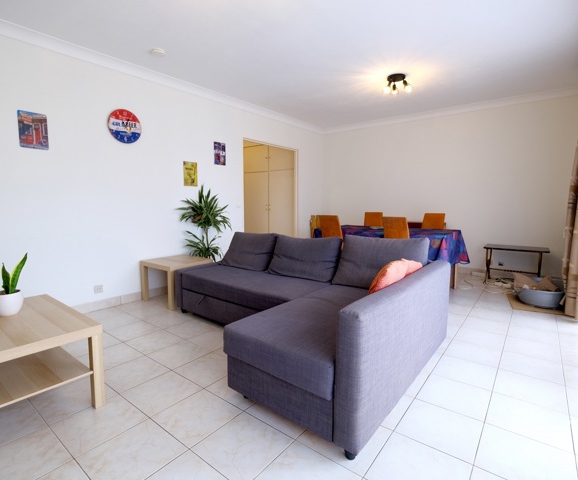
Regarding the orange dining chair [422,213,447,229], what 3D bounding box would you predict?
[{"bbox_3d":[1.994,0.120,4.297,0.414,0.977,0.497,5,8,38],"label":"orange dining chair"}]

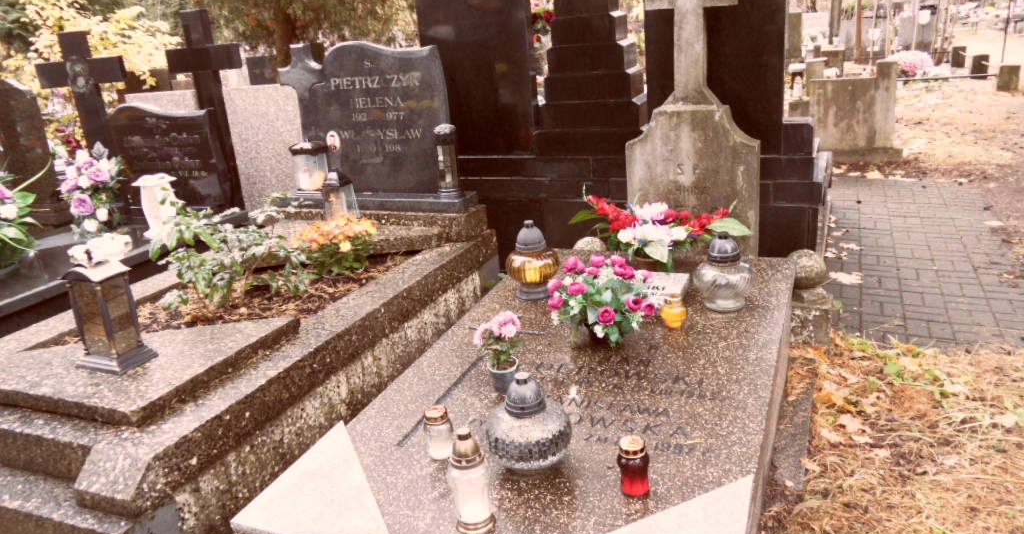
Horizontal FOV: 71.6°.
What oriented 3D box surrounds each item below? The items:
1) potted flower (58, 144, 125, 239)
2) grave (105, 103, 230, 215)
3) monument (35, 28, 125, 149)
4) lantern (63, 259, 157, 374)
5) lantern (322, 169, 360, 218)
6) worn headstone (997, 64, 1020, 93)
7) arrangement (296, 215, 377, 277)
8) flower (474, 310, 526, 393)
[{"bbox_3d":[-2.233,-0.412,3.770,0.360,0.490,0.300,4,20,21],"label":"potted flower"},{"bbox_3d":[-2.025,-0.657,4.200,0.778,0.614,0.080,3,19,22],"label":"grave"},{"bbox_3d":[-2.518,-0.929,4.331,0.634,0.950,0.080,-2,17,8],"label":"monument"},{"bbox_3d":[-1.229,0.150,2.152,0.197,0.305,0.149,3,19,22],"label":"lantern"},{"bbox_3d":[-0.883,-0.335,3.645,0.145,0.305,0.140,2,18,18],"label":"lantern"},{"bbox_3d":[8.458,-3.202,12.056,0.310,0.400,0.250,0,18,13],"label":"worn headstone"},{"bbox_3d":[-0.881,-0.116,3.470,0.390,0.260,0.380,4,20,21],"label":"arrangement"},{"bbox_3d":[-0.038,0.249,2.182,0.157,0.244,0.150,-4,19,1],"label":"flower"}]

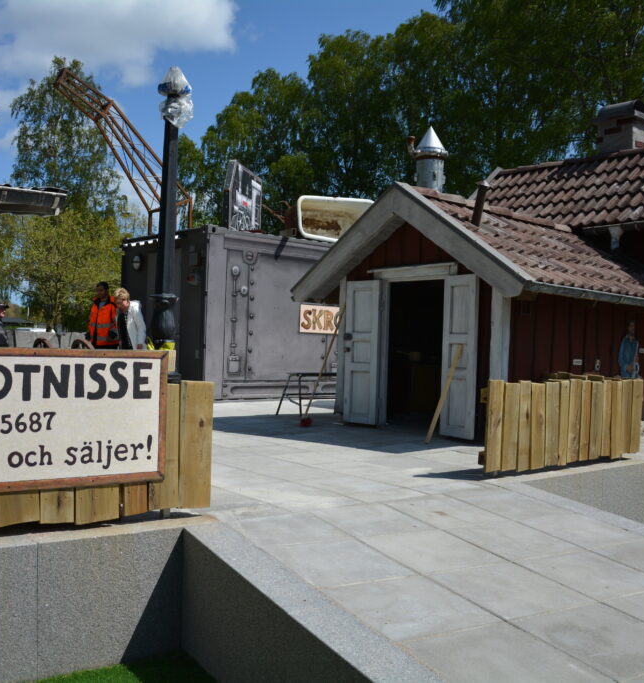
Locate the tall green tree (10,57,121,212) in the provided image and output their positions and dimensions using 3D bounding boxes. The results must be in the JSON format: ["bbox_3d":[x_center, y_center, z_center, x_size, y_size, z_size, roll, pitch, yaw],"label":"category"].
[{"bbox_3d":[-13.101,-7.159,39.997,6.000,15.360,6.000,2,0,0],"label":"tall green tree"}]

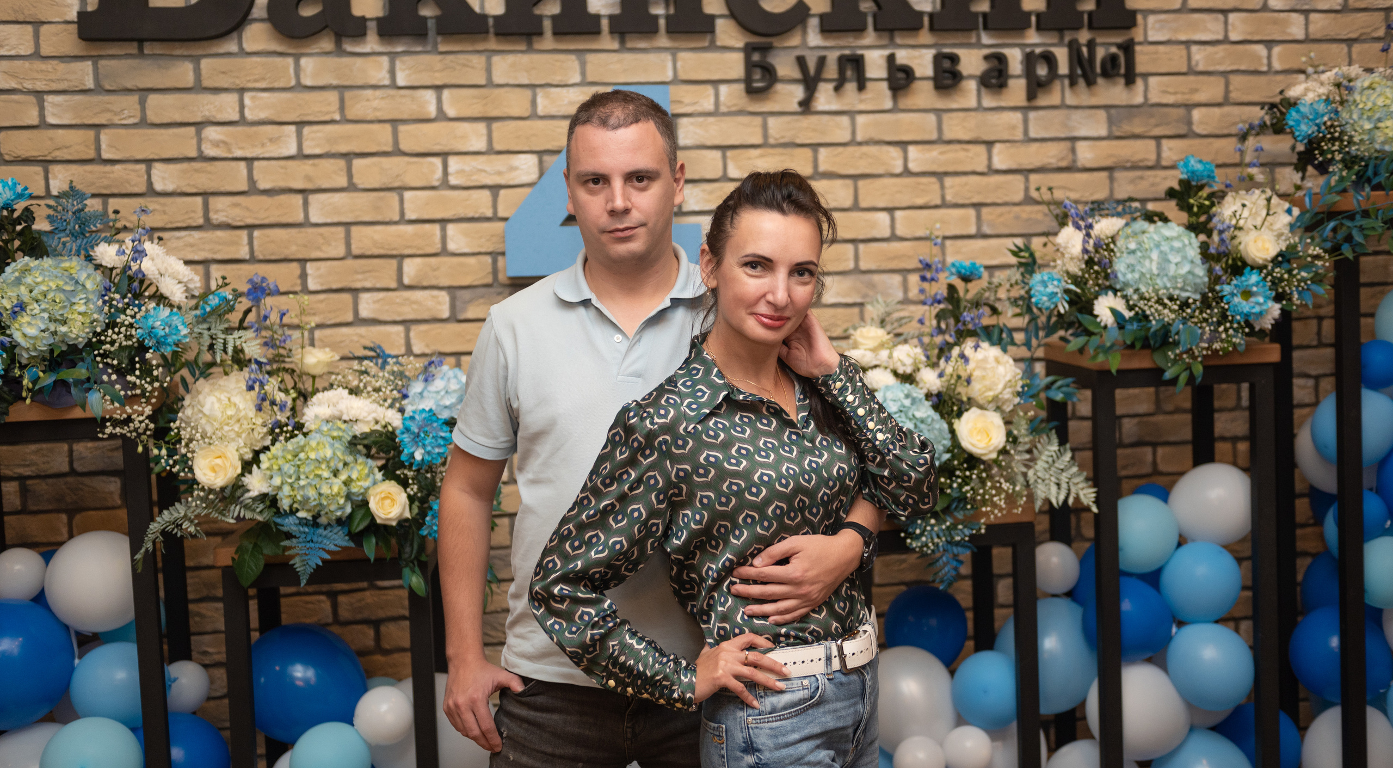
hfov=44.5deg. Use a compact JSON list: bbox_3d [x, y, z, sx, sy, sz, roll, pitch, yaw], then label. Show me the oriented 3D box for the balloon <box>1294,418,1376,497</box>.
[{"bbox_3d":[1.517,0.166,4.020,0.196,0.193,0.200,-1,4,21],"label":"balloon"}]

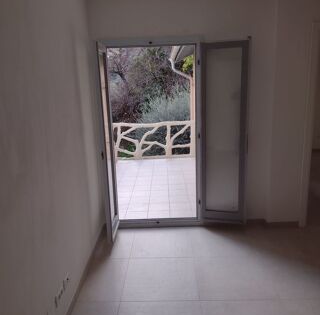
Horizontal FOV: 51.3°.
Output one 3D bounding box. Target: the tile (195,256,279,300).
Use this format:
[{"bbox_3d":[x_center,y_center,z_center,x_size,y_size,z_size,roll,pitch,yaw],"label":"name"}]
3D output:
[{"bbox_3d":[0.622,1.023,2.855,0.615,0.015,0.615,-2,14,2],"label":"tile"}]

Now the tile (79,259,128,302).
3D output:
[{"bbox_3d":[-0.479,1.059,2.892,0.360,0.015,0.615,-2,14,2],"label":"tile"}]

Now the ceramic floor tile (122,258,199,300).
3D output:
[{"bbox_3d":[0.008,1.043,2.876,0.615,0.015,0.615,-2,14,2],"label":"ceramic floor tile"}]

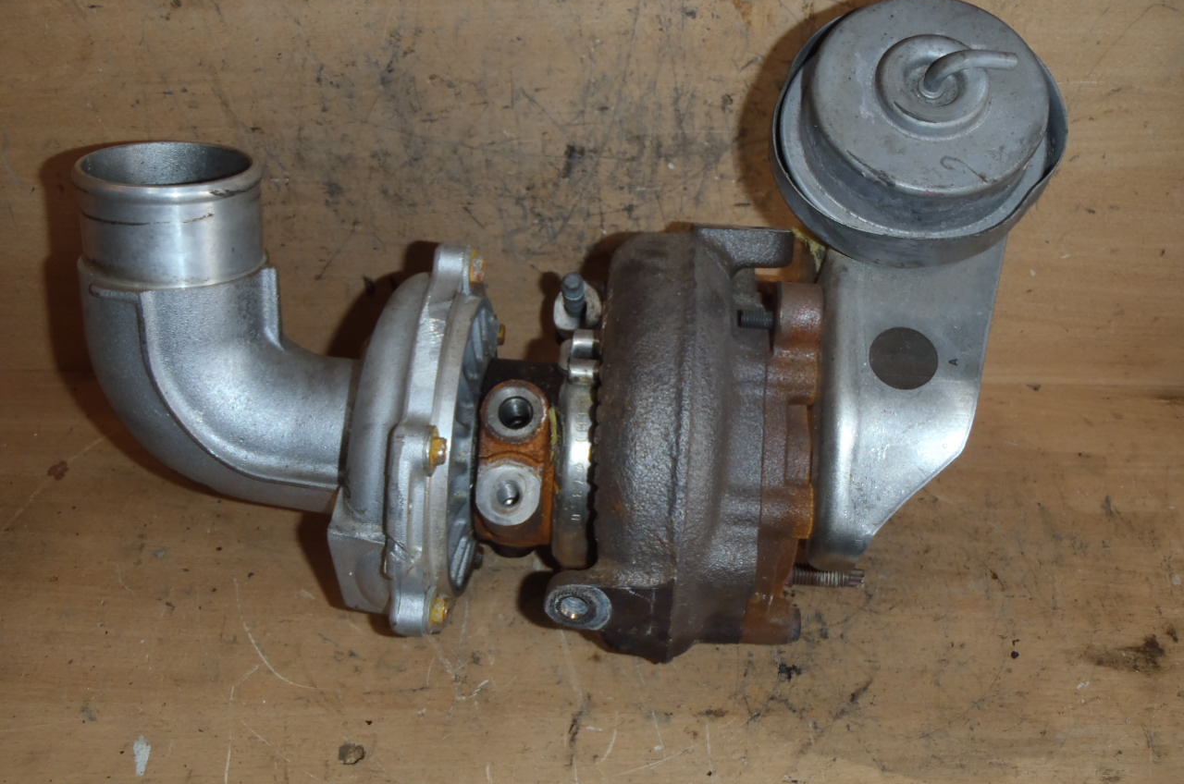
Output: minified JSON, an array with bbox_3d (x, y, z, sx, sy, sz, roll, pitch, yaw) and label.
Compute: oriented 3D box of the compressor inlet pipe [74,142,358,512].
[{"bbox_3d":[-0.123,-0.016,0.434,0.087,0.119,0.057,4,25,-2],"label":"compressor inlet pipe"}]

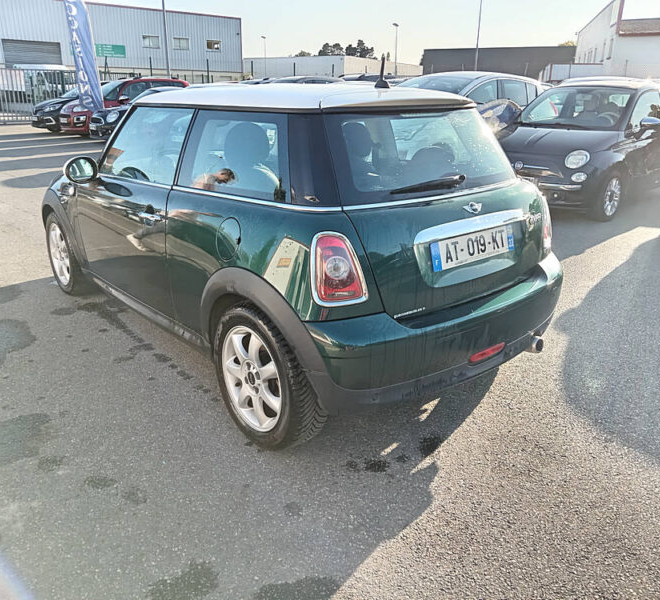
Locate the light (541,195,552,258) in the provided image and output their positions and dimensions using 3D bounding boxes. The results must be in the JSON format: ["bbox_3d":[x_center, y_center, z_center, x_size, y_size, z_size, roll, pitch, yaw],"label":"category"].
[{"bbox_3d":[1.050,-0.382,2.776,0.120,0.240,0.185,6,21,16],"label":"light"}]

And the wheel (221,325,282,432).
[{"bbox_3d":[-0.258,0.298,2.381,0.190,0.450,0.450,-16,26,-37],"label":"wheel"}]

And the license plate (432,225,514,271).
[{"bbox_3d":[0.588,-0.211,2.319,0.520,0.110,0.020,-16,12,-37],"label":"license plate"}]

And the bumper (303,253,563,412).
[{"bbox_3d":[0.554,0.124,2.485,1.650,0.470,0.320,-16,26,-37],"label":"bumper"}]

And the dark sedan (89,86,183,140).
[{"bbox_3d":[-4.879,-5.153,16.157,3.720,1.420,1.680,-18,27,-40],"label":"dark sedan"}]

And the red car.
[{"bbox_3d":[-6.269,-5.953,18.022,4.100,1.640,1.740,-16,25,-36],"label":"red car"}]

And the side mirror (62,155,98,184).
[{"bbox_3d":[-1.390,-0.729,3.212,0.190,0.150,0.140,-16,26,-37],"label":"side mirror"}]

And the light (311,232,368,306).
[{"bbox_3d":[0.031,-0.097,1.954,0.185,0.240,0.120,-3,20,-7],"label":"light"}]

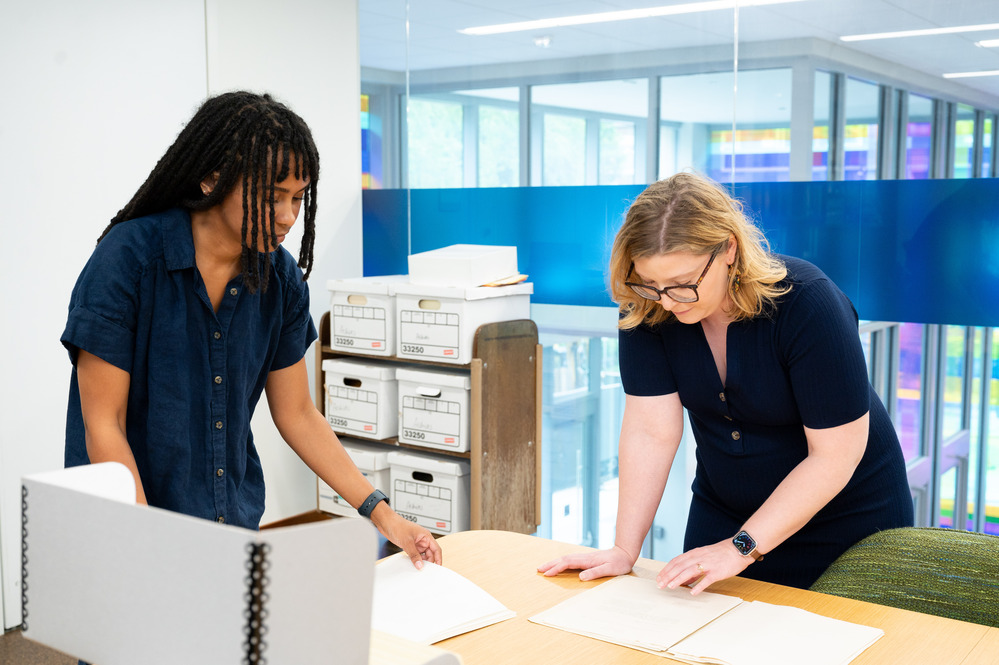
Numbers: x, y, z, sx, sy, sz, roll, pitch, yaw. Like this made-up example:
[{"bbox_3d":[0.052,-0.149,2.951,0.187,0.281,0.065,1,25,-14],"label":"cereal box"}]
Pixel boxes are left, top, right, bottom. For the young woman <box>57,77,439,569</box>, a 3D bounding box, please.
[{"bbox_3d":[-0.505,0.373,2.222,0.550,1.660,0.570,-6,9,-44],"label":"young woman"}]

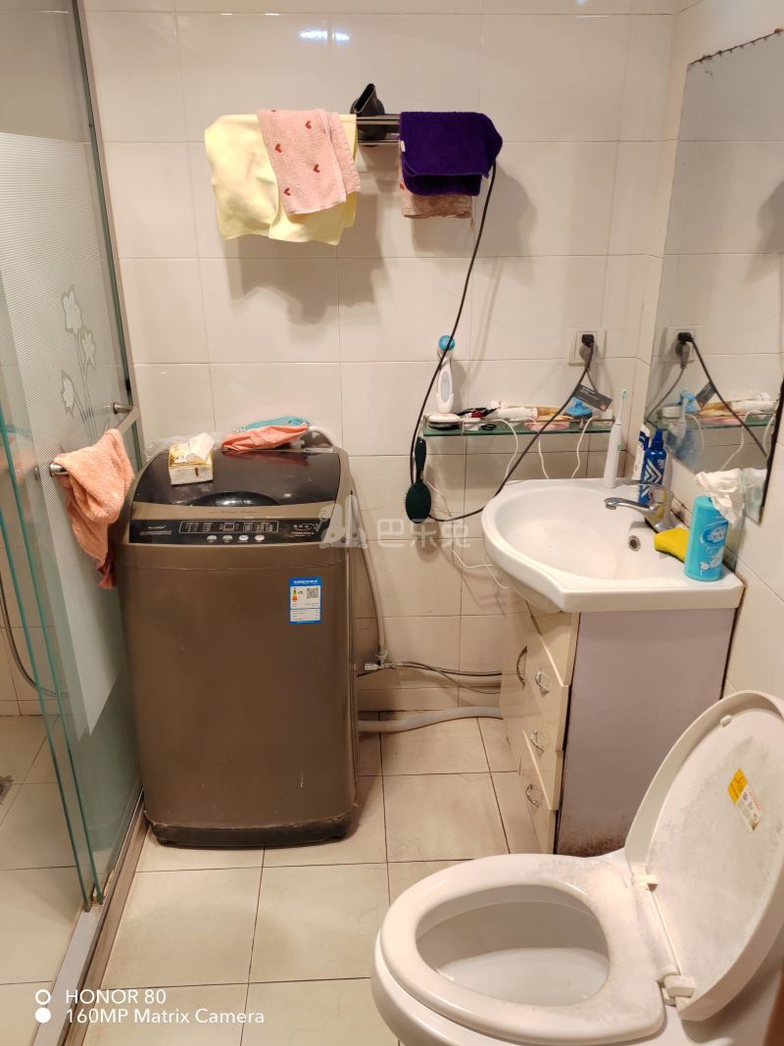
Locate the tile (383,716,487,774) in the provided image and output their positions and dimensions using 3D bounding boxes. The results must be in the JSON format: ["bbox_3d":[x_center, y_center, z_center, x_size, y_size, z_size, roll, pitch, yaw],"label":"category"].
[{"bbox_3d":[0.118,0.644,2.398,0.301,0.010,0.282,-1,24,-3],"label":"tile"}]

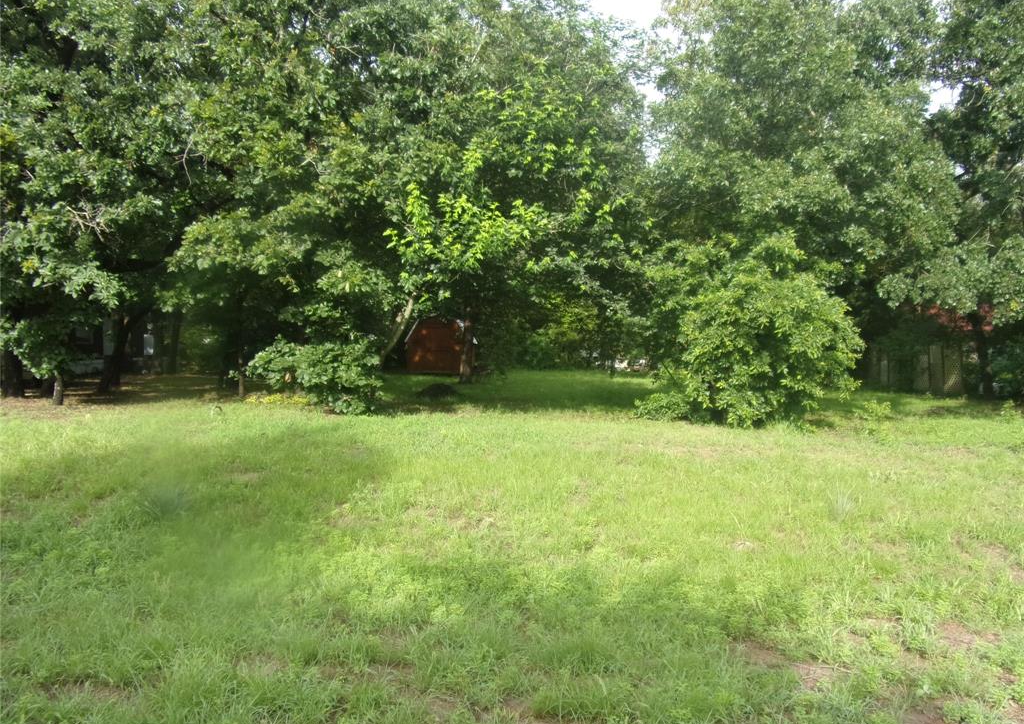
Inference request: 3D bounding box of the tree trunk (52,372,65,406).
[{"bbox_3d":[-10.986,0.666,17.200,0.270,0.840,0.270,0,2,0],"label":"tree trunk"}]

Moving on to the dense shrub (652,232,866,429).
[{"bbox_3d":[4.965,-0.634,14.300,4.200,3.800,3.600,0,2,0],"label":"dense shrub"}]

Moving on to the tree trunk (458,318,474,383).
[{"bbox_3d":[-1.730,-0.437,27.000,0.500,2.450,0.450,0,2,0],"label":"tree trunk"}]

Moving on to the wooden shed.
[{"bbox_3d":[-3.424,-0.814,34.000,3.200,2.750,3.900,0,2,0],"label":"wooden shed"}]

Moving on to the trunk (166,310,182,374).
[{"bbox_3d":[-15.234,-0.879,32.000,0.600,2.900,0.550,0,2,0],"label":"trunk"}]

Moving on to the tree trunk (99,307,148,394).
[{"bbox_3d":[-12.038,-0.356,22.000,1.450,2.600,0.800,0,2,0],"label":"tree trunk"}]

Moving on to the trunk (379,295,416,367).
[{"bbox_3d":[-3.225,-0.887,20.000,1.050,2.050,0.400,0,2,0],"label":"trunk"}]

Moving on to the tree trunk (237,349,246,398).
[{"bbox_3d":[-7.467,0.317,19.600,0.200,1.380,0.200,0,2,0],"label":"tree trunk"}]

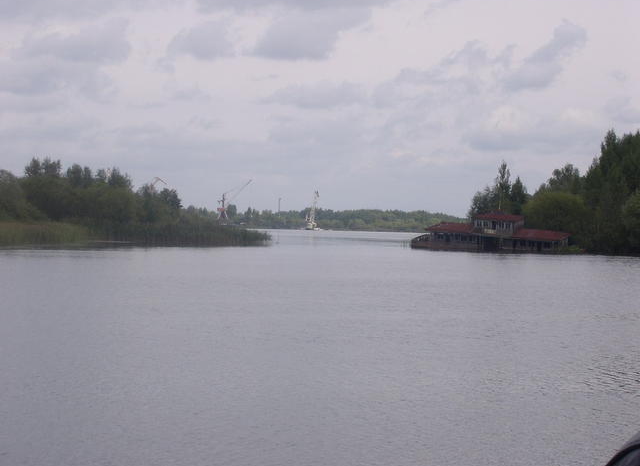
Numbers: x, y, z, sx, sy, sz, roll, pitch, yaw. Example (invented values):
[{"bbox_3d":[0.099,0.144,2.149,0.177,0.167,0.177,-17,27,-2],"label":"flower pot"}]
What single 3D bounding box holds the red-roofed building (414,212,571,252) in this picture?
[{"bbox_3d":[35.970,-0.210,355.000,33.000,8.700,9.000,2,0,22],"label":"red-roofed building"}]

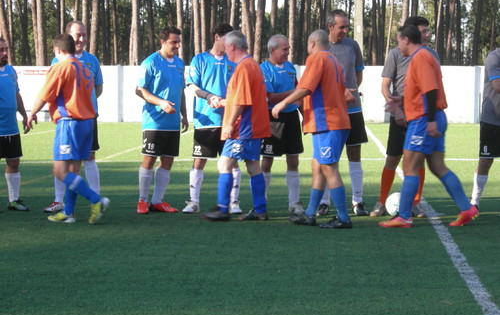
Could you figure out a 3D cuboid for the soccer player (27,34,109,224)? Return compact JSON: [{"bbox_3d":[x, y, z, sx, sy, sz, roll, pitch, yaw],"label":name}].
[{"bbox_3d":[-1.627,-0.249,12.378,0.660,1.672,0.550,5,9,32],"label":"soccer player"}]

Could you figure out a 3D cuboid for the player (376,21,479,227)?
[{"bbox_3d":[1.558,-0.267,12.180,0.850,1.763,0.500,0,8,2],"label":"player"}]

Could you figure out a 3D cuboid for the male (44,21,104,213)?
[{"bbox_3d":[-1.629,-0.376,12.956,0.560,1.766,0.380,-2,8,-12],"label":"male"}]

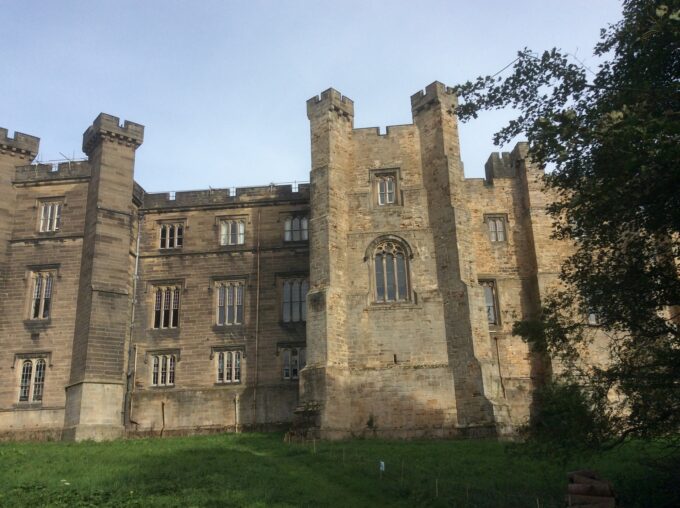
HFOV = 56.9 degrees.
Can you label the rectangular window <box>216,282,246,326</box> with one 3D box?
[{"bbox_3d":[-7.637,3.407,43.974,1.929,3.051,0.300,-3,-18,4],"label":"rectangular window"}]

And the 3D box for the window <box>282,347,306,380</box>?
[{"bbox_3d":[-2.908,6.995,40.094,1.700,2.080,0.300,-3,-17,4],"label":"window"}]

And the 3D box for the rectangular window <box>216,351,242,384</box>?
[{"bbox_3d":[-7.159,7.243,40.416,1.720,2.080,0.300,-3,-17,4],"label":"rectangular window"}]

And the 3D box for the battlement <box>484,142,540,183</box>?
[{"bbox_3d":[11.724,-5.893,42.578,3.240,2.040,2.800,-3,-17,4],"label":"battlement"}]

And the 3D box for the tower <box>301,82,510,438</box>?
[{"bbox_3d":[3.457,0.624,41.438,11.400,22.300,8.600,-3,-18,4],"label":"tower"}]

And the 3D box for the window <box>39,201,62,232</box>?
[{"bbox_3d":[-19.243,-2.471,41.849,1.500,2.188,0.300,-3,-18,4],"label":"window"}]

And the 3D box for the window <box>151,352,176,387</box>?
[{"bbox_3d":[-12.030,7.904,42.929,1.698,2.227,0.300,-3,-18,4],"label":"window"}]

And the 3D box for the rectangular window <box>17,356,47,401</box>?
[{"bbox_3d":[-17.890,7.303,36.370,1.619,2.570,0.300,-3,-17,4],"label":"rectangular window"}]

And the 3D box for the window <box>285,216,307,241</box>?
[{"bbox_3d":[-3.107,-1.735,45.213,1.754,1.876,0.300,-3,-18,4],"label":"window"}]

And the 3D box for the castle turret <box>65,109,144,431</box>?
[{"bbox_3d":[-15.141,1.231,39.974,3.000,20.700,3.300,13,-23,-38],"label":"castle turret"}]

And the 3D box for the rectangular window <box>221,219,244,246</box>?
[{"bbox_3d":[-7.388,-1.506,43.050,1.720,1.920,0.300,-3,-17,4],"label":"rectangular window"}]

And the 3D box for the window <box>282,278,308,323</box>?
[{"bbox_3d":[-3.002,3.240,43.608,1.956,3.026,0.300,-3,-18,4],"label":"window"}]

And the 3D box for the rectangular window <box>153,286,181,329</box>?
[{"bbox_3d":[-11.601,3.543,41.935,1.880,2.900,0.300,-3,-17,4],"label":"rectangular window"}]

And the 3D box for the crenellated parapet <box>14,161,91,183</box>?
[{"bbox_3d":[-19.489,-5.492,42.893,5.213,1.289,0.600,-3,-18,4],"label":"crenellated parapet"}]

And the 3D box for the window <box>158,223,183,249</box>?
[{"bbox_3d":[-11.649,-1.276,43.379,1.720,1.920,0.300,-3,-17,4],"label":"window"}]

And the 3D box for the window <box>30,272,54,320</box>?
[{"bbox_3d":[-18.971,2.727,40.158,1.400,3.085,0.300,-3,-18,4],"label":"window"}]

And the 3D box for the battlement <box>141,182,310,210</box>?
[{"bbox_3d":[-8.019,-3.888,43.821,12.280,1.520,0.700,-3,-17,4],"label":"battlement"}]

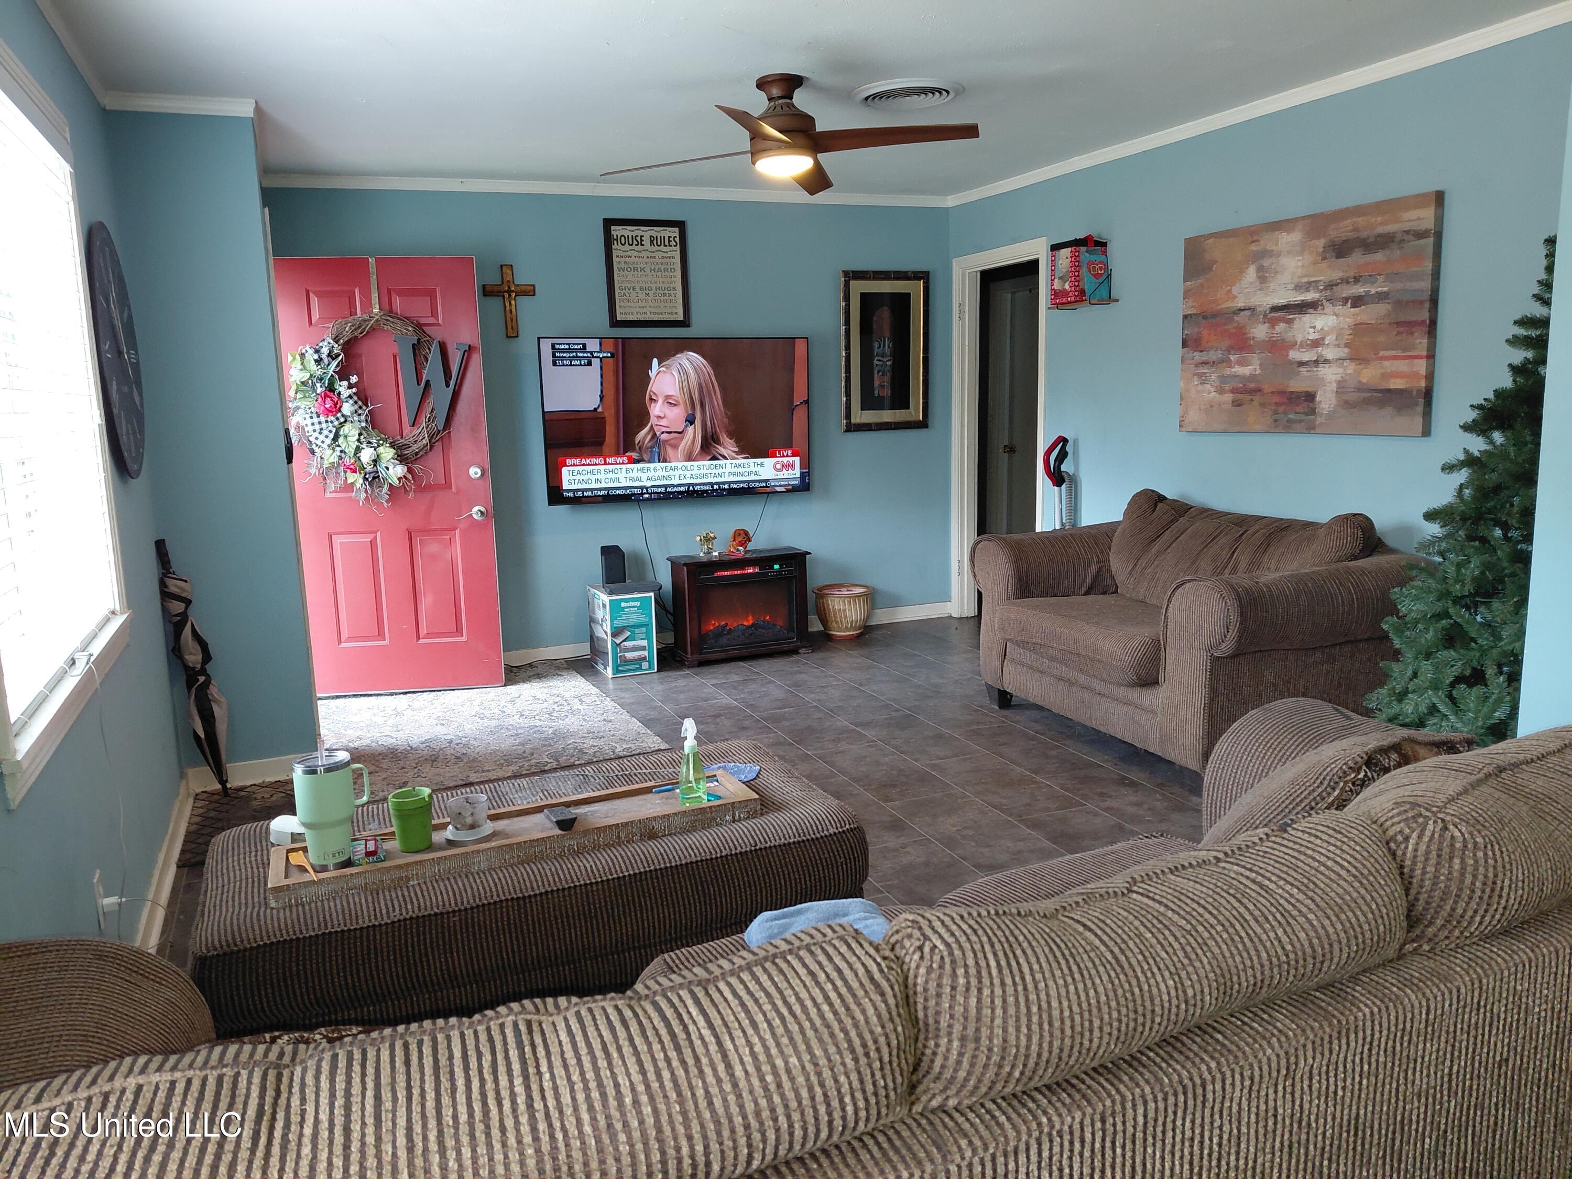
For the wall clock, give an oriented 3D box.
[{"bbox_3d":[-1.997,-0.704,3.384,0.040,0.750,0.750,-6,10,-22],"label":"wall clock"}]

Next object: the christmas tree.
[{"bbox_3d":[2.011,-0.086,3.030,0.920,1.760,0.920,-6,10,-22],"label":"christmas tree"}]

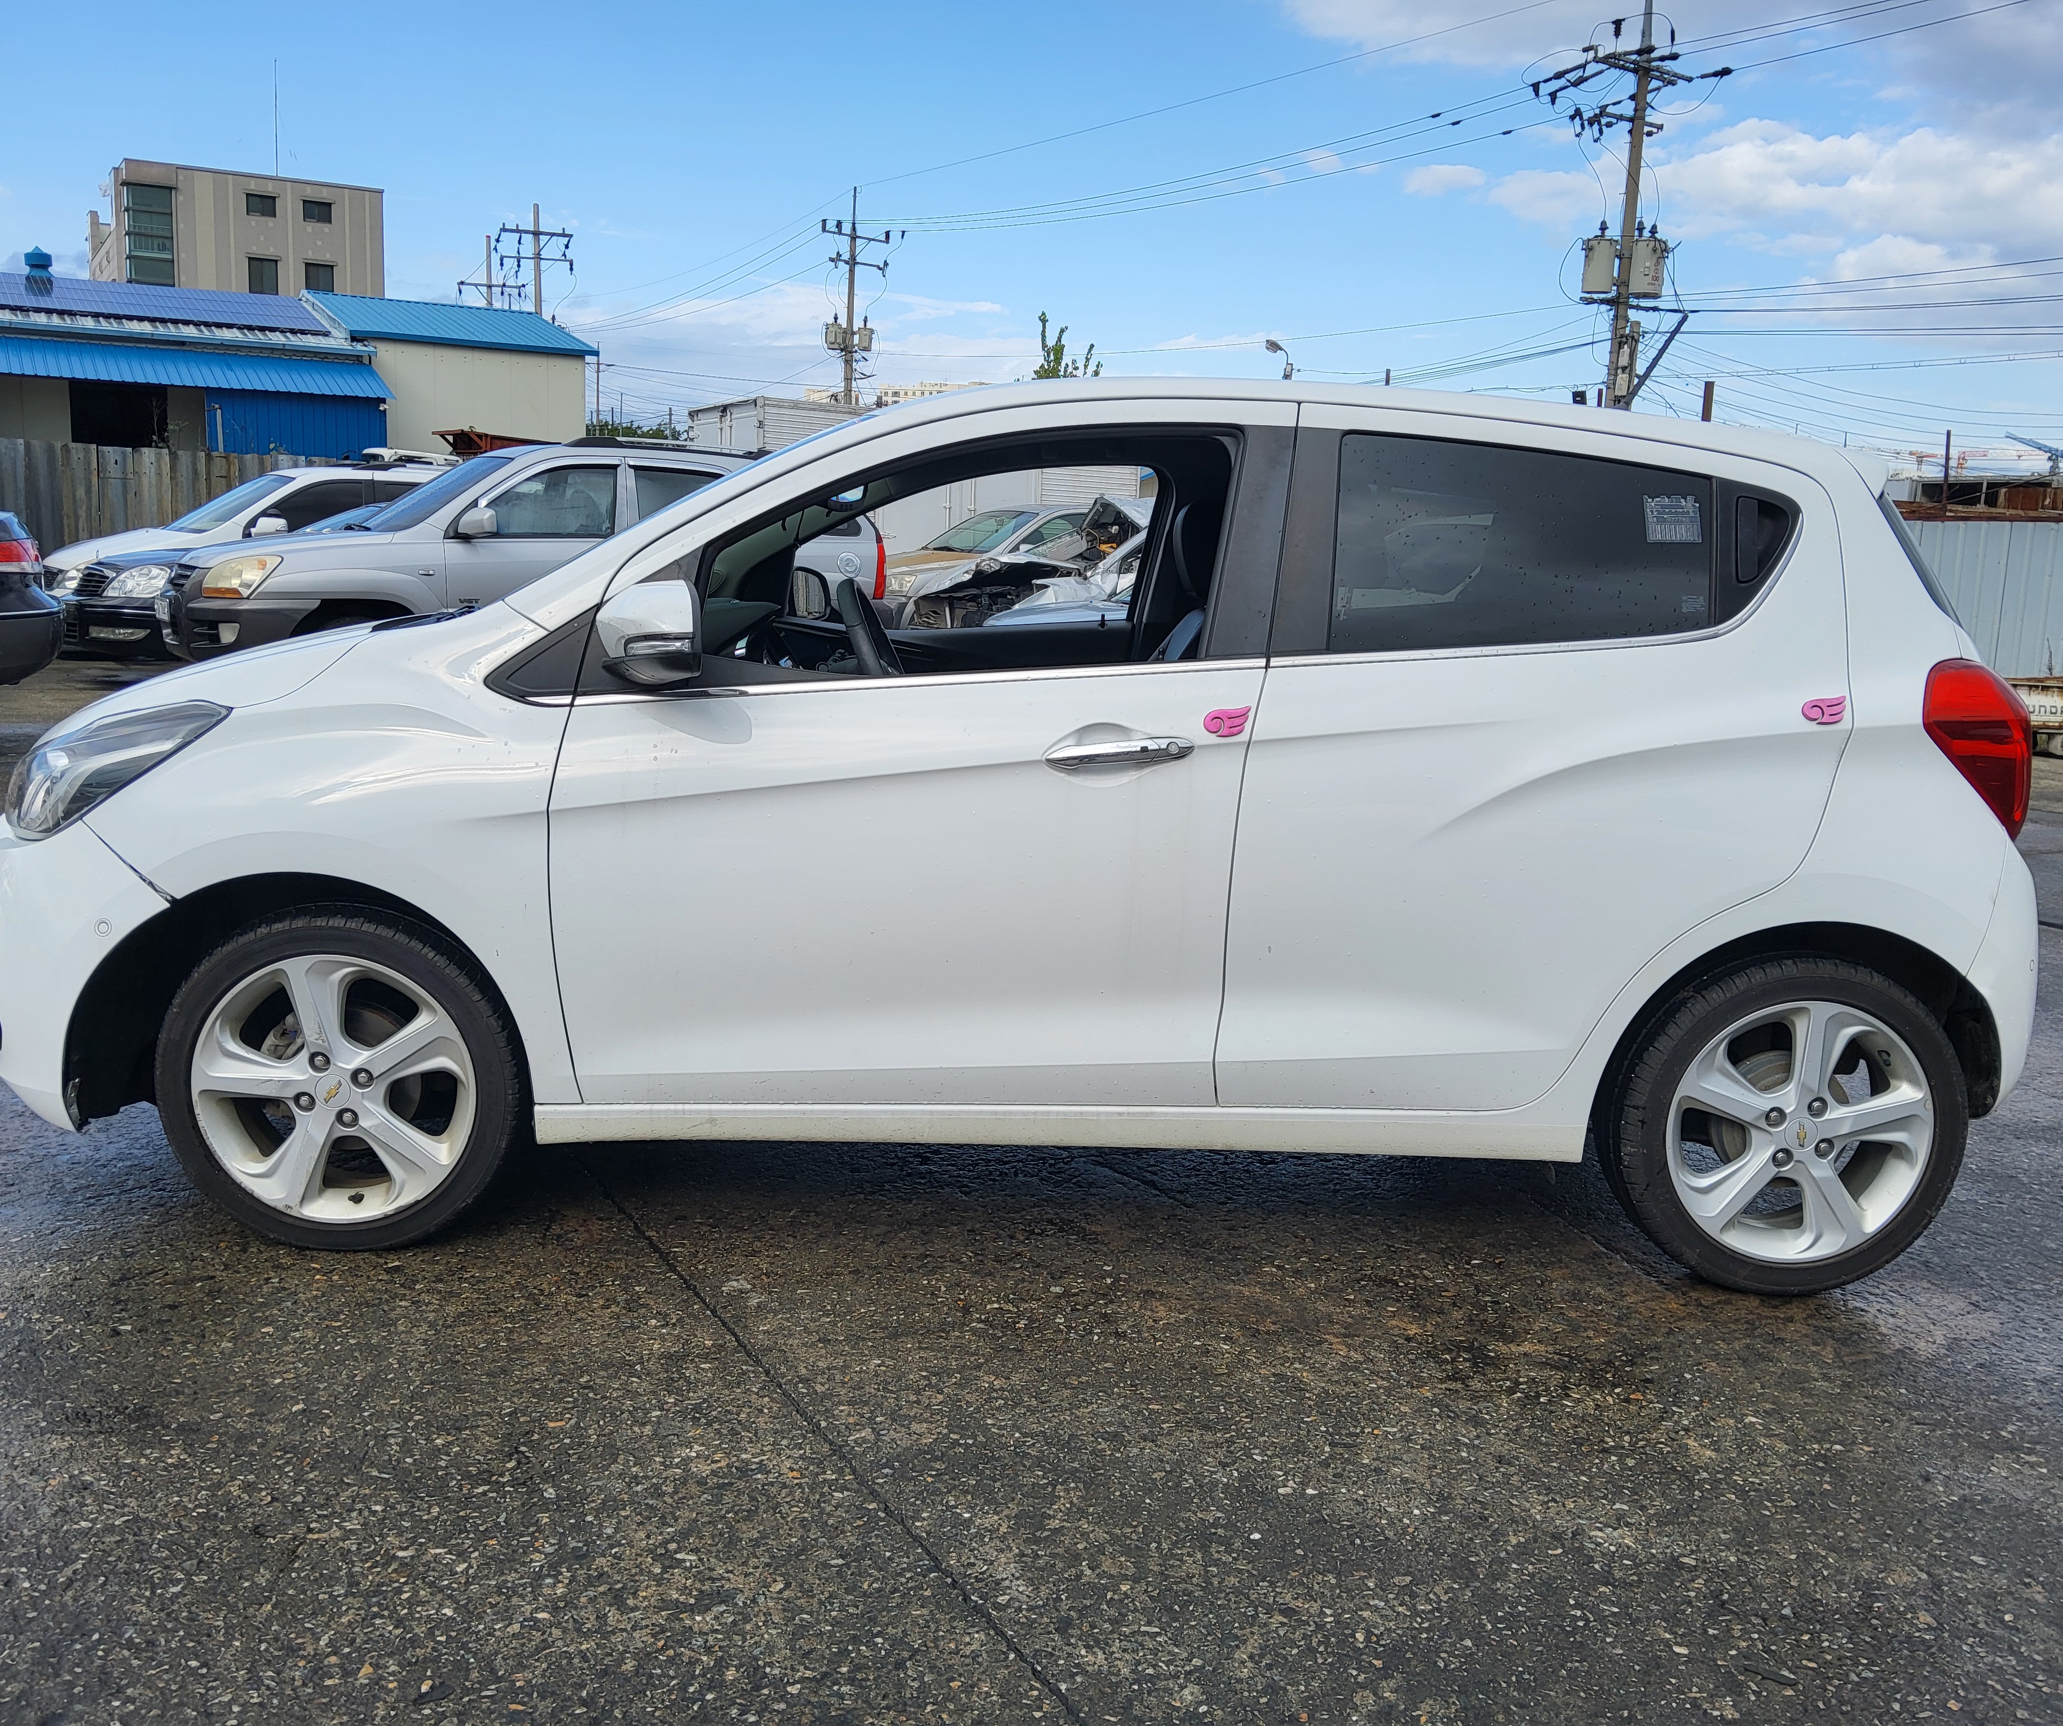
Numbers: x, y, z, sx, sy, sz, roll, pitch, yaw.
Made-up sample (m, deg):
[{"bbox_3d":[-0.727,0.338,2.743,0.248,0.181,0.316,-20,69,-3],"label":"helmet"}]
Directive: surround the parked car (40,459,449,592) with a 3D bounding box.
[{"bbox_3d":[-6.623,-2.822,15.971,4.550,1.660,1.820,-5,13,-36],"label":"parked car"}]

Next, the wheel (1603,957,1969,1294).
[{"bbox_3d":[1.265,0.429,2.927,0.580,0.580,0.200,2,10,-2],"label":"wheel"}]

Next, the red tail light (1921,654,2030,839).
[{"bbox_3d":[1.589,-0.192,2.913,0.280,0.310,0.210,2,10,-2],"label":"red tail light"}]

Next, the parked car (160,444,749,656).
[{"bbox_3d":[-3.194,-1.826,11.084,4.350,1.690,1.830,-5,13,-34],"label":"parked car"}]

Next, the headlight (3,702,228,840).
[{"bbox_3d":[-1.520,-0.161,2.893,0.480,0.250,0.330,2,10,-2],"label":"headlight"}]

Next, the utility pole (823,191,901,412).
[{"bbox_3d":[-5.750,-15.171,55.226,2.500,12.040,1.200,-3,12,-29],"label":"utility pole"}]

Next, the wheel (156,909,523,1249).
[{"bbox_3d":[-1.115,0.345,2.847,0.580,0.580,0.200,2,10,-2],"label":"wheel"}]

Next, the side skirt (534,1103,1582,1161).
[{"bbox_3d":[0.055,0.427,2.858,1.720,0.100,0.080,2,10,-2],"label":"side skirt"}]

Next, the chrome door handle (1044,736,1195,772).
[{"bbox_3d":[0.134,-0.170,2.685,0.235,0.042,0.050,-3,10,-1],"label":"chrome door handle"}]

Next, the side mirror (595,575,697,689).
[{"bbox_3d":[-0.575,-0.346,2.588,0.145,0.155,0.210,2,10,-2],"label":"side mirror"}]

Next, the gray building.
[{"bbox_3d":[-45.822,-29.105,101.921,13.000,19.000,15.500,-3,12,-29],"label":"gray building"}]

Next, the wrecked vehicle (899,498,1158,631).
[{"bbox_3d":[0.875,-2.288,14.867,4.300,1.500,1.750,-3,12,-29],"label":"wrecked vehicle"}]

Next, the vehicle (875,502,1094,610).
[{"bbox_3d":[0.080,-2.957,18.156,4.500,1.460,1.750,-4,12,-31],"label":"vehicle"}]

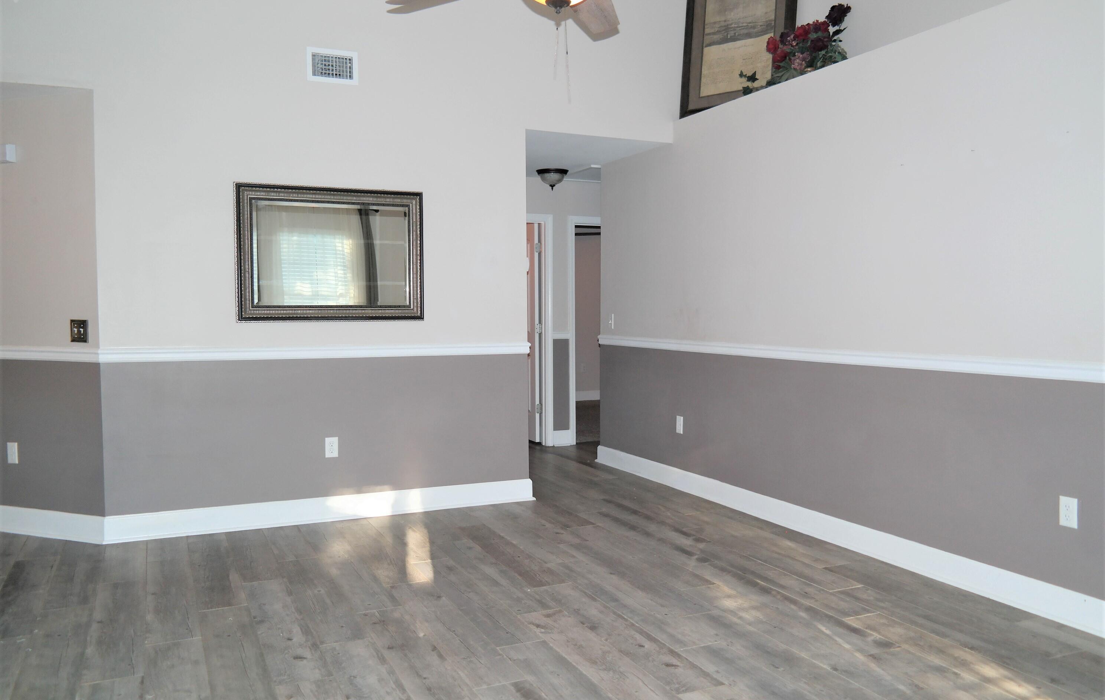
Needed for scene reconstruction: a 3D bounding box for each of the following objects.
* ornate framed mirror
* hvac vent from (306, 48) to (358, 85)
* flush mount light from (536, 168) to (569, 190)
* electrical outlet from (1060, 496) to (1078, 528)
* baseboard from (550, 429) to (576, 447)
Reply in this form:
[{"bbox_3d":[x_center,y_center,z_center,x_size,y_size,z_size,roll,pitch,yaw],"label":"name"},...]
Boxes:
[{"bbox_3d":[-1.273,-0.551,4.812,1.065,0.772,0.040,-1,3,-25],"label":"ornate framed mirror"},{"bbox_3d":[-1.266,-1.631,4.776,0.288,0.190,0.020,-1,3,-25],"label":"hvac vent"},{"bbox_3d":[0.004,-1.419,6.953,0.275,0.160,0.275,0,3,0],"label":"flush mount light"},{"bbox_3d":[2.046,0.642,3.280,0.010,0.117,0.072,-1,3,-25],"label":"electrical outlet"},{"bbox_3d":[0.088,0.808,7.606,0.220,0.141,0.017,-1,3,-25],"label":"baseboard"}]

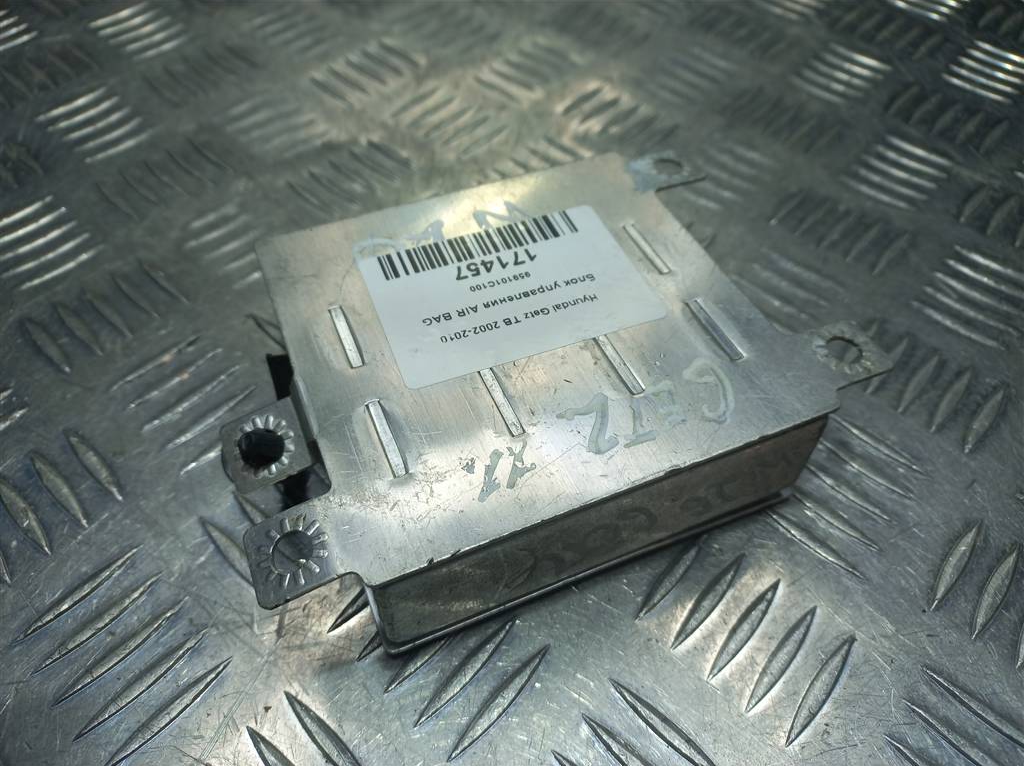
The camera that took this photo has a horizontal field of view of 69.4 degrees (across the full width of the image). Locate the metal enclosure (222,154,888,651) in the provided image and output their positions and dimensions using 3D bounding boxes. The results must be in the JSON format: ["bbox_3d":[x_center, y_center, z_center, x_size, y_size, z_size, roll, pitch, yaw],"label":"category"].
[{"bbox_3d":[0.002,-0.004,0.170,0.128,0.034,0.092,-18,54,-15],"label":"metal enclosure"}]

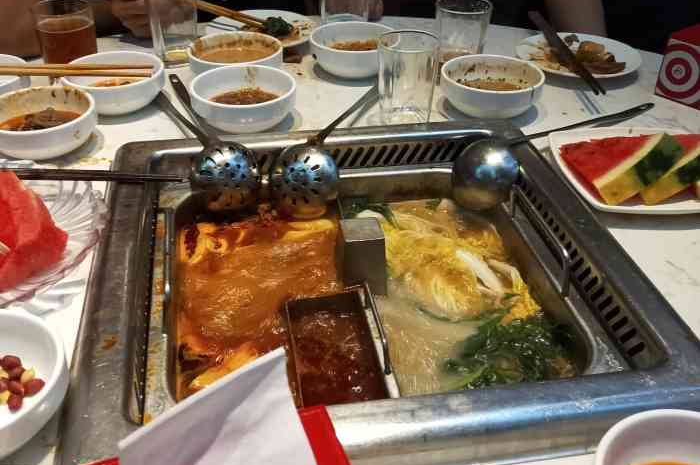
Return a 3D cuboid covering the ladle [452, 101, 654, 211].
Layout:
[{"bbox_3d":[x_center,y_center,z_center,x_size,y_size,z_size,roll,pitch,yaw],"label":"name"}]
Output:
[{"bbox_3d":[0.248,-0.097,0.784,0.296,0.068,0.078,-17,35,-26],"label":"ladle"}]

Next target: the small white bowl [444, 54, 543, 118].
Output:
[{"bbox_3d":[0.173,-0.174,0.828,0.119,0.046,0.119,1,37,0],"label":"small white bowl"}]

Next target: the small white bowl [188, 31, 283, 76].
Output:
[{"bbox_3d":[-0.145,-0.218,0.872,0.117,0.044,0.117,1,36,-1],"label":"small white bowl"}]

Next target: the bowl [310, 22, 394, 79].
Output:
[{"bbox_3d":[0.007,-0.247,0.925,0.119,0.046,0.119,1,37,0],"label":"bowl"}]

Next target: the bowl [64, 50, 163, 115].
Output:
[{"bbox_3d":[-0.286,-0.181,0.835,0.119,0.046,0.119,1,37,0],"label":"bowl"}]

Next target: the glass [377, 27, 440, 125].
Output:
[{"bbox_3d":[0.065,-0.179,0.784,0.071,0.091,0.071,1,36,0],"label":"glass"}]

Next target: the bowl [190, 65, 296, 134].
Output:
[{"bbox_3d":[-0.121,-0.151,0.780,0.117,0.044,0.117,1,36,-1],"label":"bowl"}]

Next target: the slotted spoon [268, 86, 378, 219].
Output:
[{"bbox_3d":[-0.004,-0.111,0.805,0.078,0.069,0.280,15,36,18],"label":"slotted spoon"}]

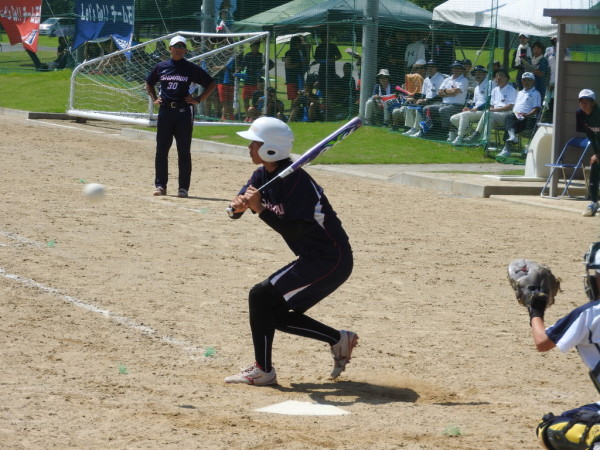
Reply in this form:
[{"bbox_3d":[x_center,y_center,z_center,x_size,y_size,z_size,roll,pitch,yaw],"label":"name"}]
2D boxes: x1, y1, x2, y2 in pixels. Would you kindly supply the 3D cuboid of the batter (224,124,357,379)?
[{"bbox_3d":[-0.044,0.139,13.600,0.660,1.390,0.540,0,5,-25],"label":"batter"}]

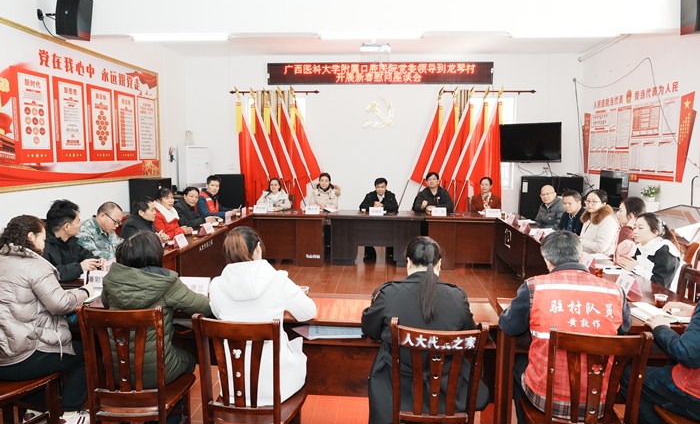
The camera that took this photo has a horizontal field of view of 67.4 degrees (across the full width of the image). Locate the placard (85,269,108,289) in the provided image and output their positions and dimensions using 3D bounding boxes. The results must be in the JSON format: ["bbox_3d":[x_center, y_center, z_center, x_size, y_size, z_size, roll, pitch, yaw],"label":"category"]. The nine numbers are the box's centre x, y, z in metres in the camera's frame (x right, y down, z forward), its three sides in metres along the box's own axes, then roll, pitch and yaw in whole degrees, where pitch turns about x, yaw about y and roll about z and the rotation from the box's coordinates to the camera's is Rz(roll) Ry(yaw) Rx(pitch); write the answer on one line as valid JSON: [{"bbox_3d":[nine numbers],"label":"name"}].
[{"bbox_3d":[-1.652,0.440,3.420,0.200,0.115,0.090,0,6,2],"label":"placard"}]

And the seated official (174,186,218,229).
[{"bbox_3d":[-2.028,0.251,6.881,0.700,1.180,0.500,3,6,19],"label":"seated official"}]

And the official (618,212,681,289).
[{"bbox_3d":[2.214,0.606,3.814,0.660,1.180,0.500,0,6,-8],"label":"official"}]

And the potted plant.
[{"bbox_3d":[3.381,-0.219,5.903,0.200,0.200,0.200,1,6,5],"label":"potted plant"}]

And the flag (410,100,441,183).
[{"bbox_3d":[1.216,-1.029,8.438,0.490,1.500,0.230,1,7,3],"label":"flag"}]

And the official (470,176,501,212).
[{"bbox_3d":[2.070,0.112,7.993,0.500,1.270,0.750,1,7,3],"label":"official"}]

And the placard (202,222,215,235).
[{"bbox_3d":[-1.556,0.183,5.719,0.092,0.108,0.200,1,7,5],"label":"placard"}]

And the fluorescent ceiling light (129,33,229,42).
[{"bbox_3d":[-2.021,-2.080,6.255,1.220,0.080,0.090,1,6,5],"label":"fluorescent ceiling light"}]

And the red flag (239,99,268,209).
[{"bbox_3d":[-1.583,-0.927,8.608,0.500,1.780,0.180,1,6,5],"label":"red flag"}]

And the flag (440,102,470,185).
[{"bbox_3d":[1.673,-1.102,8.322,0.500,1.350,0.150,1,6,5],"label":"flag"}]

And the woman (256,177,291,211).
[{"bbox_3d":[-1.158,0.112,8.046,0.520,1.230,0.720,1,6,2],"label":"woman"}]

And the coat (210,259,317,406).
[{"bbox_3d":[-0.439,0.546,2.724,0.550,0.700,0.500,2,7,14],"label":"coat"}]

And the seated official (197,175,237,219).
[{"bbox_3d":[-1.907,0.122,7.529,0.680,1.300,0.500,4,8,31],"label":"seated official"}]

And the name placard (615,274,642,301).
[{"bbox_3d":[1.815,0.473,3.421,0.096,0.113,0.200,1,7,3],"label":"name placard"}]

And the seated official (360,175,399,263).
[{"bbox_3d":[0.448,0.123,7.915,0.570,1.260,0.760,1,6,5],"label":"seated official"}]

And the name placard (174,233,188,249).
[{"bbox_3d":[-1.528,0.261,4.753,0.080,0.110,0.200,1,6,5],"label":"name placard"}]

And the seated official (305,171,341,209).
[{"bbox_3d":[-0.416,0.055,8.112,0.530,1.320,0.760,1,7,3],"label":"seated official"}]

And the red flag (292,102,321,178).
[{"bbox_3d":[-0.717,-1.162,8.650,0.550,1.320,0.200,0,6,2],"label":"red flag"}]

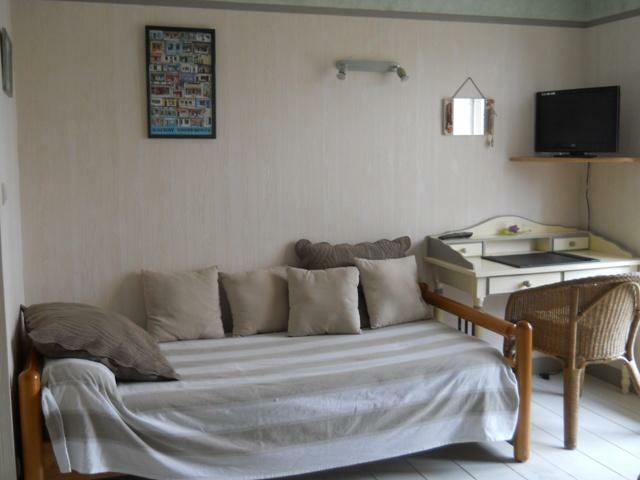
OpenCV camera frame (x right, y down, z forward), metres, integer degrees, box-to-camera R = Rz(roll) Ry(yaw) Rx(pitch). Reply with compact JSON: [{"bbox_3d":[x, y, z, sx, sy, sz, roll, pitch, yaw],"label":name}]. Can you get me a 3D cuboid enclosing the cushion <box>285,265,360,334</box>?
[{"bbox_3d":[0.023,0.319,3.550,0.365,0.360,0.130,-1,-16,-4],"label":"cushion"}]

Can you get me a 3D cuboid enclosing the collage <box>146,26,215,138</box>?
[{"bbox_3d":[-0.705,-0.800,3.493,0.346,0.558,0.022,-3,7,-18],"label":"collage"}]

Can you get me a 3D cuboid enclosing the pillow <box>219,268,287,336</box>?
[{"bbox_3d":[-0.317,0.317,3.580,0.360,0.360,0.130,-3,-25,-20],"label":"pillow"}]

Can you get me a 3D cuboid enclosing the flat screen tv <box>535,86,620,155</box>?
[{"bbox_3d":[1.417,-0.637,3.790,0.130,0.375,0.515,-6,9,-38],"label":"flat screen tv"}]

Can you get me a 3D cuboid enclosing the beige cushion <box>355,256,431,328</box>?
[{"bbox_3d":[0.400,0.280,3.720,0.360,0.360,0.130,-3,-25,-18],"label":"beige cushion"}]

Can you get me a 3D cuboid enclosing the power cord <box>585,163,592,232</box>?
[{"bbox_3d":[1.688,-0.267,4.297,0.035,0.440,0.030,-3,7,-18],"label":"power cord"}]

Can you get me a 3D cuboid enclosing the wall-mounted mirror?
[{"bbox_3d":[0.863,-0.724,4.008,0.311,0.222,0.025,-3,7,-18],"label":"wall-mounted mirror"}]

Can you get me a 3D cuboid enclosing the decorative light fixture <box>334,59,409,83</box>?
[{"bbox_3d":[0.292,-0.931,3.754,0.400,0.119,0.110,-3,7,-18],"label":"decorative light fixture"}]

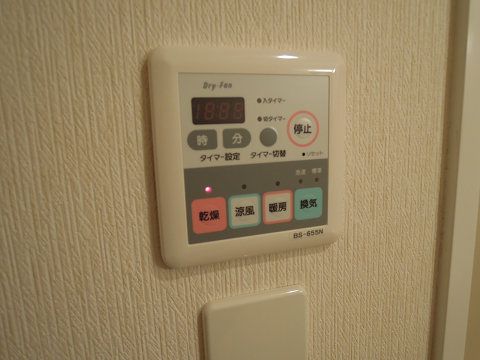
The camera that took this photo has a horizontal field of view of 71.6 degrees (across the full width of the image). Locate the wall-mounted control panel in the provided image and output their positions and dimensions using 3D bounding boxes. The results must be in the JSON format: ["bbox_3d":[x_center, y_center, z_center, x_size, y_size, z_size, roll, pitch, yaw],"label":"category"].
[{"bbox_3d":[0.011,-0.012,0.194,0.116,0.120,0.014,-5,11,-18],"label":"wall-mounted control panel"}]

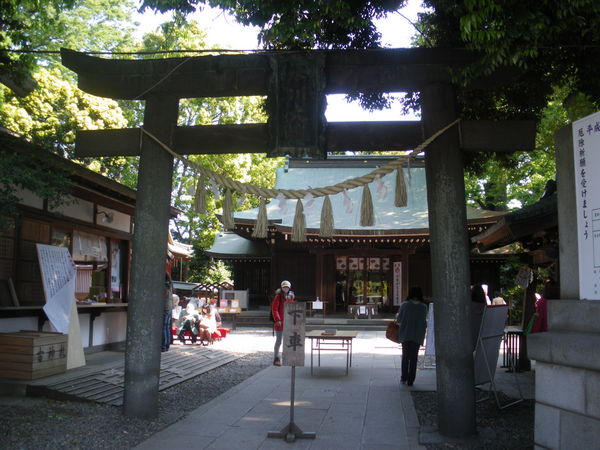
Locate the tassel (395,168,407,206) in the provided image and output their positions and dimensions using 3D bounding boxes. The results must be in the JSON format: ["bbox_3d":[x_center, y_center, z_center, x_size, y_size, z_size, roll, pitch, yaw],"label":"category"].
[{"bbox_3d":[1.116,-0.428,6.930,0.140,0.450,0.140,-1,-7,9],"label":"tassel"}]

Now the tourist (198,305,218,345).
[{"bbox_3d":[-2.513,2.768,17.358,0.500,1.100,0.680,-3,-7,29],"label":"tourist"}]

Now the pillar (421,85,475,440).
[{"bbox_3d":[1.658,0.306,6.981,0.436,3.908,0.436,-2,-7,8],"label":"pillar"}]

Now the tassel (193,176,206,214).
[{"bbox_3d":[-1.173,-0.344,7.280,0.150,0.440,0.150,-1,-7,9],"label":"tassel"}]

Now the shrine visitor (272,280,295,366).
[{"bbox_3d":[-0.310,1.973,12.500,0.520,1.700,0.420,1,-7,-9],"label":"shrine visitor"}]

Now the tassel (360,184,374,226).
[{"bbox_3d":[0.750,-0.218,6.990,0.155,0.470,0.155,-1,-7,9],"label":"tassel"}]

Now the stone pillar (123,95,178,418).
[{"bbox_3d":[-1.765,0.307,7.455,0.430,3.792,0.430,2,-6,8],"label":"stone pillar"}]

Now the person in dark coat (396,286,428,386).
[{"bbox_3d":[1.866,1.845,10.467,0.500,1.590,0.360,0,-6,10],"label":"person in dark coat"}]

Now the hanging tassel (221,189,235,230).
[{"bbox_3d":[-0.820,-0.179,7.206,0.140,0.470,0.140,0,-6,8],"label":"hanging tassel"}]

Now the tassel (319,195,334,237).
[{"bbox_3d":[0.305,-0.096,7.041,0.150,0.470,0.150,0,-6,8],"label":"tassel"}]

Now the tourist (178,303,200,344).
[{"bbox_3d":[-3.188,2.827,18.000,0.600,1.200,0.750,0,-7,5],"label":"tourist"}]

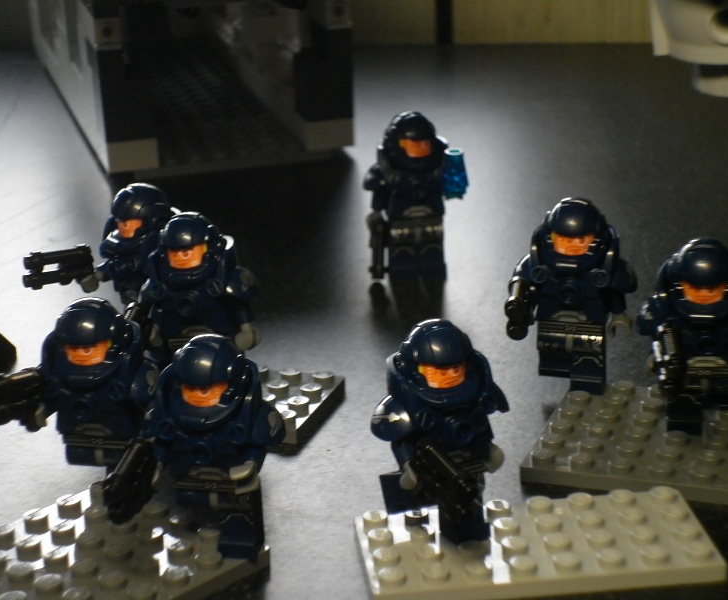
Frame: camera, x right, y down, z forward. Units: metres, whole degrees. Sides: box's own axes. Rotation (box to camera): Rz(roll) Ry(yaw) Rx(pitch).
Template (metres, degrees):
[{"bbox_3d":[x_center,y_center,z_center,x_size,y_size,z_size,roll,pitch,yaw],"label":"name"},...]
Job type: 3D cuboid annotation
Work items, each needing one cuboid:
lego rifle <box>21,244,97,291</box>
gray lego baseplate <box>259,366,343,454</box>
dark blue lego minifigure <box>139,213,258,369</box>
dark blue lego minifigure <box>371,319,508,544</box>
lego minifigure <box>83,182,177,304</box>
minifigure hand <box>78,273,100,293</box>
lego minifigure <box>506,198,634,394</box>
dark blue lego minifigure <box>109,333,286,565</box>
[{"bbox_3d":[-0.071,-0.007,0.473,0.017,0.011,0.004,-10,21,-22],"label":"lego rifle"},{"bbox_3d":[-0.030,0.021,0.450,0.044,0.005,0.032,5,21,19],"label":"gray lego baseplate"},{"bbox_3d":[-0.036,0.002,0.440,0.026,0.043,0.020,5,21,18],"label":"dark blue lego minifigure"},{"bbox_3d":[0.014,0.024,0.375,0.026,0.043,0.021,-11,22,-25],"label":"dark blue lego minifigure"},{"bbox_3d":[-0.051,-0.006,0.463,0.022,0.043,0.026,-17,25,-37],"label":"lego minifigure"},{"bbox_3d":[-0.063,-0.004,0.464,0.005,0.005,0.004,-17,25,-37],"label":"minifigure hand"},{"bbox_3d":[0.044,0.001,0.432,0.027,0.043,0.028,4,20,17],"label":"lego minifigure"},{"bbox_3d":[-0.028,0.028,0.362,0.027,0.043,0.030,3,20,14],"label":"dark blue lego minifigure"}]

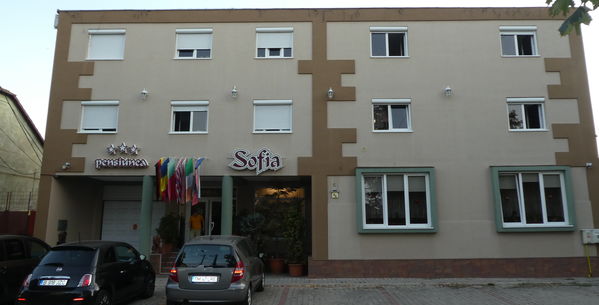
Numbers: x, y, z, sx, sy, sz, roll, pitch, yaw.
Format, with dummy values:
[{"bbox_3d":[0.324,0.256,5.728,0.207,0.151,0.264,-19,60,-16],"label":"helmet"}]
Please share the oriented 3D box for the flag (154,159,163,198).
[{"bbox_3d":[-4.625,0.914,13.843,0.265,1.356,0.350,0,-10,1],"label":"flag"}]

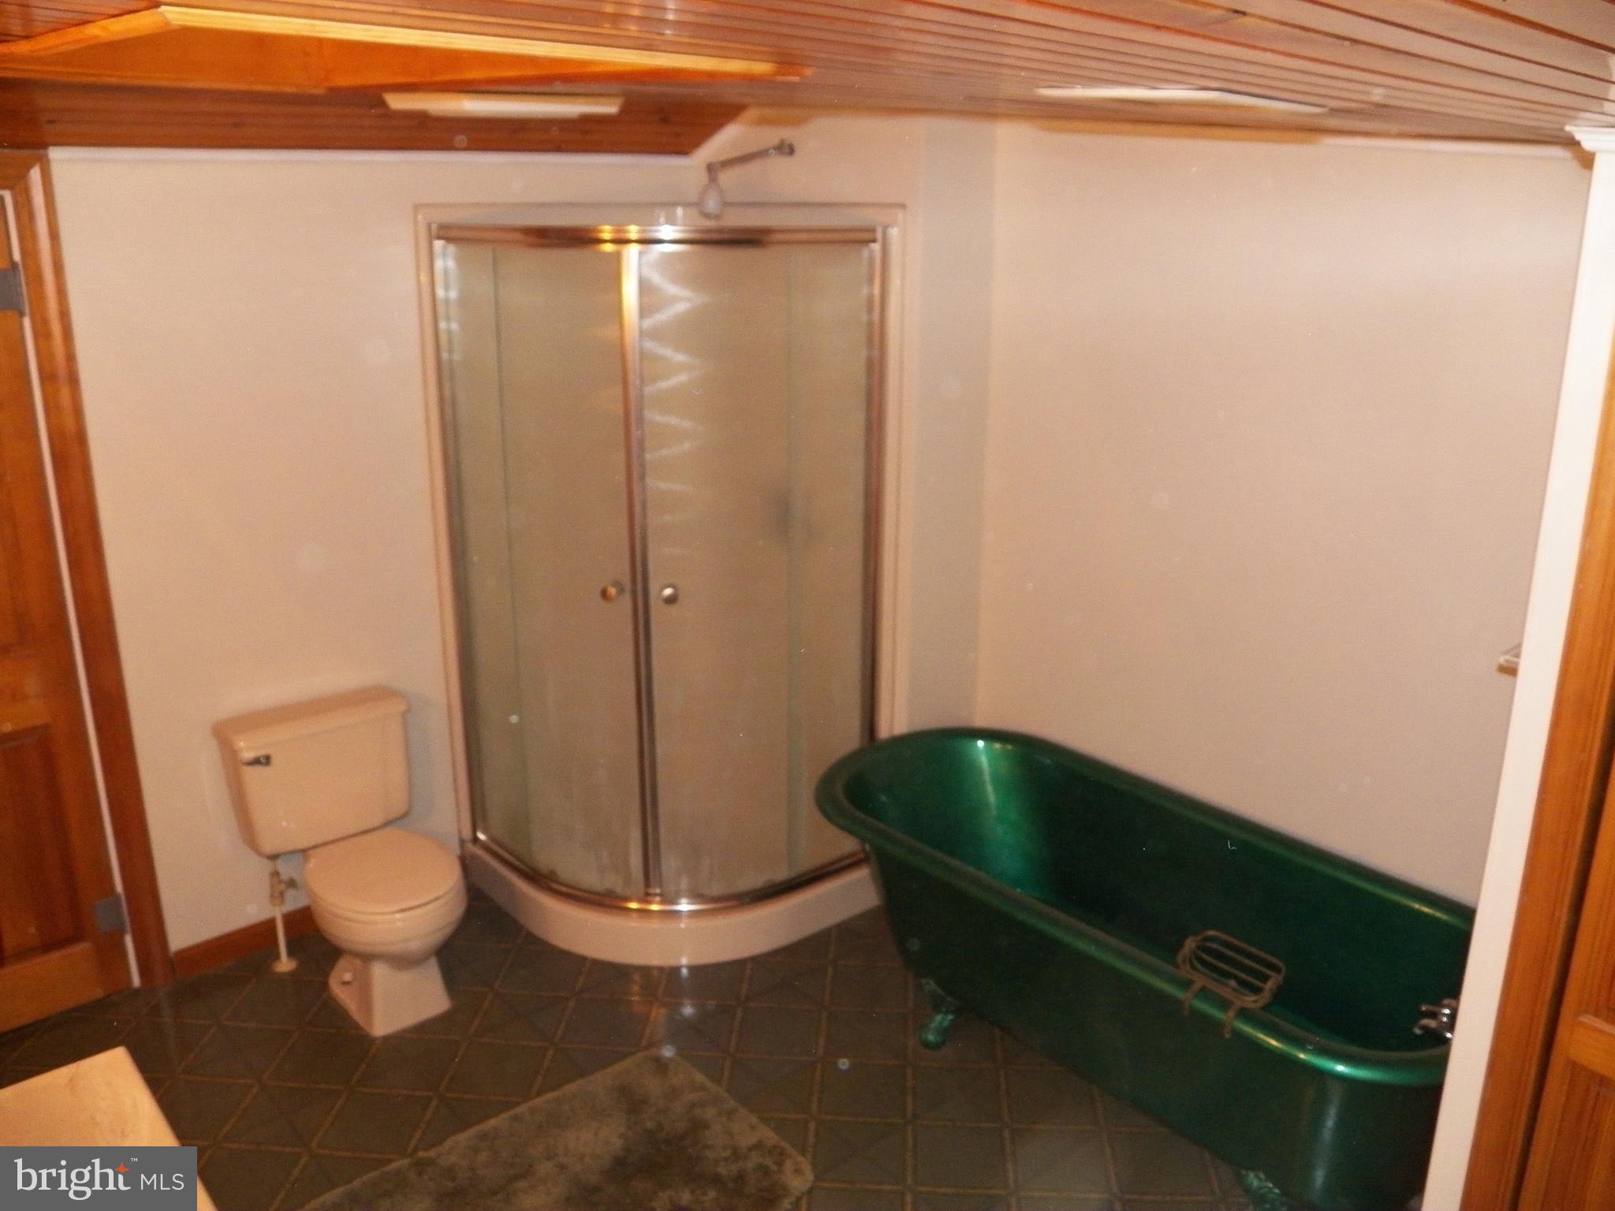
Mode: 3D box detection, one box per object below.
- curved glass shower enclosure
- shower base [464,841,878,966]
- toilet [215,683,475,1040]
[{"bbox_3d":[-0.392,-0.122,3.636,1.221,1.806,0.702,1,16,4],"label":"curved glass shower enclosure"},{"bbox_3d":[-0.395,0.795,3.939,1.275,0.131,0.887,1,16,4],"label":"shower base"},{"bbox_3d":[-1.131,0.667,3.356,0.480,0.680,0.746,-13,21,-39],"label":"toilet"}]

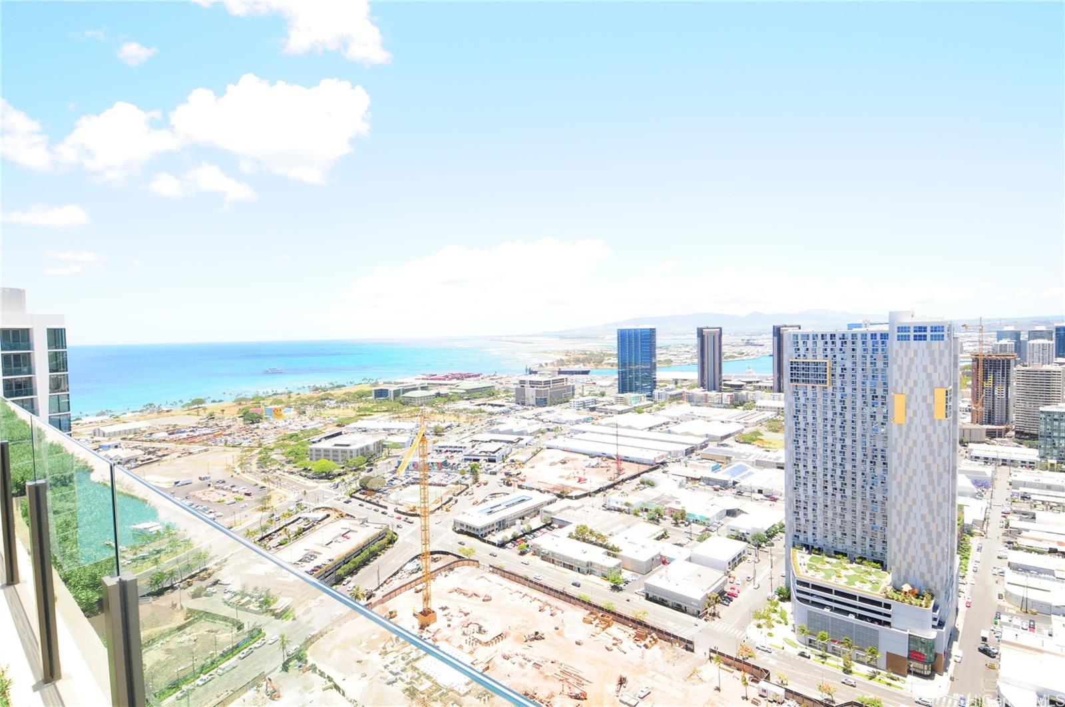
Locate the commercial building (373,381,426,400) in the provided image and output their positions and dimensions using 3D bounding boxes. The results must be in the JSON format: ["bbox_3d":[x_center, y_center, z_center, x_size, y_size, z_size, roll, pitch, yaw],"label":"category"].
[{"bbox_3d":[-263.560,76.724,1064.075,51.434,20.902,99.261,0,3,27],"label":"commercial building"}]

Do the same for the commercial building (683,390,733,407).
[{"bbox_3d":[275.050,70.830,825.160,71.000,20.000,22.000,1,3,41],"label":"commercial building"}]

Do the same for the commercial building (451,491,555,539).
[{"bbox_3d":[-18.411,105.871,355.768,27.791,7.200,69.098,1,3,41],"label":"commercial building"}]

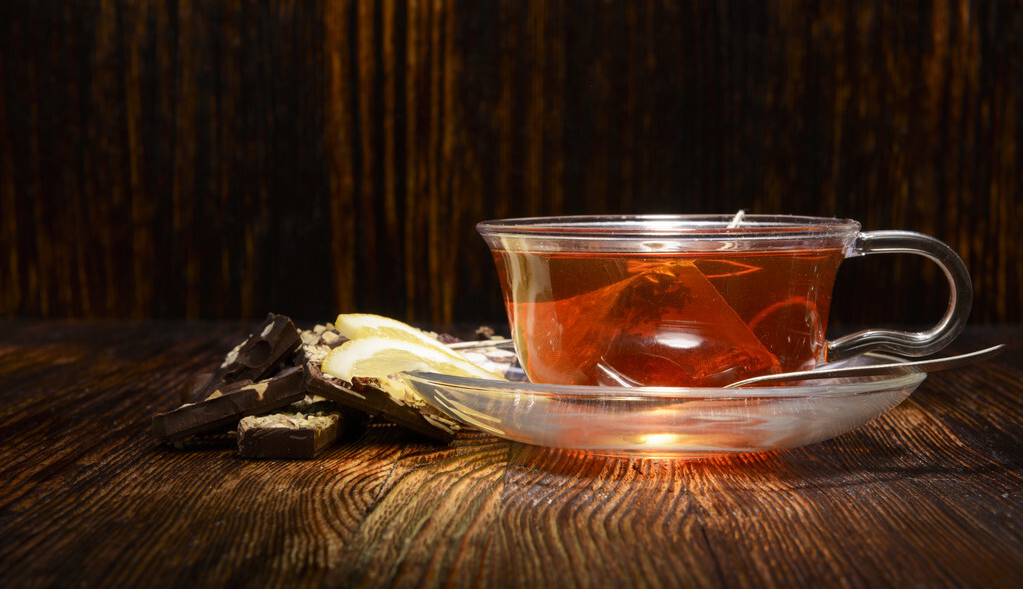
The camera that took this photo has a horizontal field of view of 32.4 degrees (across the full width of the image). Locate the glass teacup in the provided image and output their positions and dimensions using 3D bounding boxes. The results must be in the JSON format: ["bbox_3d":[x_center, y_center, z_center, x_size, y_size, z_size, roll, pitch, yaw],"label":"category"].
[{"bbox_3d":[0.058,0.007,0.478,0.133,0.053,0.104,0,4,0],"label":"glass teacup"}]

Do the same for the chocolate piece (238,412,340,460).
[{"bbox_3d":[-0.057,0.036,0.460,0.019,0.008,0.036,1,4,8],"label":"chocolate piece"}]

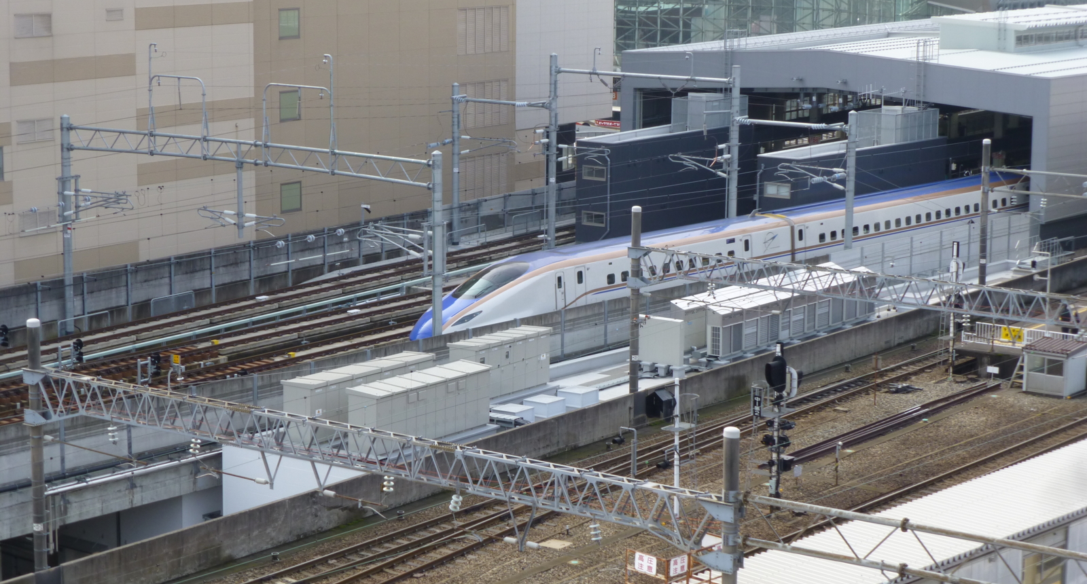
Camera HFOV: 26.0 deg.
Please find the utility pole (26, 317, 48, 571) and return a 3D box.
[{"bbox_3d":[-14.276,4.950,66.484,0.370,8.529,0.370,8,13,39],"label":"utility pole"}]

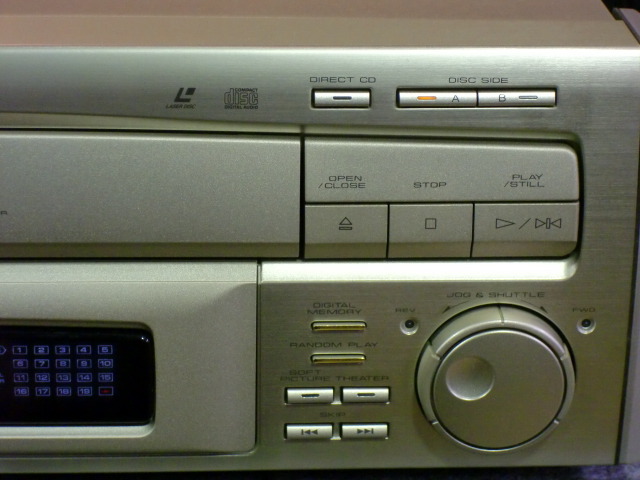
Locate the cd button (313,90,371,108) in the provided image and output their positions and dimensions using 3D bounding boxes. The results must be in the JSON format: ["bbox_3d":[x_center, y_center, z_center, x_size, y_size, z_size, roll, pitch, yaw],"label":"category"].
[{"bbox_3d":[0.006,-0.037,0.540,0.014,0.004,0.003,0,23,-4],"label":"cd button"}]

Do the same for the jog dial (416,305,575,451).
[{"bbox_3d":[0.049,0.040,0.571,0.044,0.044,0.009,0,23,-4],"label":"jog dial"}]

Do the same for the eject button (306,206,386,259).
[{"bbox_3d":[0.007,-0.003,0.557,0.022,0.016,0.006,0,23,-4],"label":"eject button"}]

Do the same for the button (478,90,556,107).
[{"bbox_3d":[0.052,-0.037,0.543,0.020,0.004,0.003,0,23,-4],"label":"button"}]

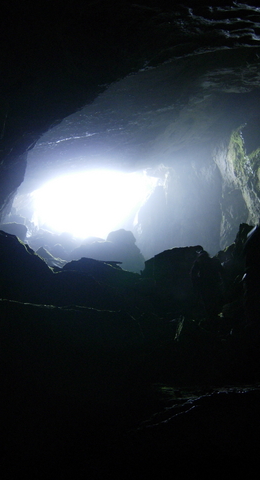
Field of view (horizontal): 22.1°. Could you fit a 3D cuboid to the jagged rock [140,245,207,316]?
[{"bbox_3d":[1.050,1.000,16.000,1.500,1.650,1.300,0,0,0],"label":"jagged rock"}]

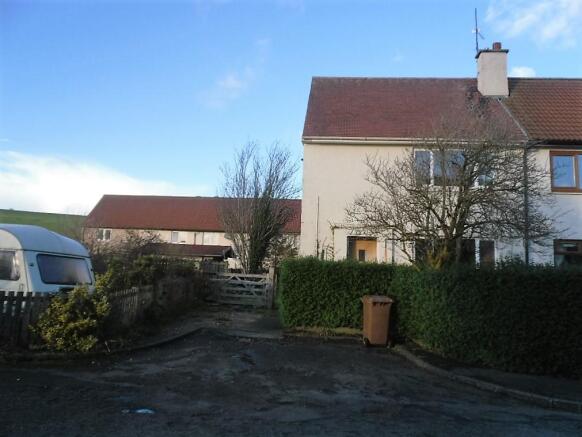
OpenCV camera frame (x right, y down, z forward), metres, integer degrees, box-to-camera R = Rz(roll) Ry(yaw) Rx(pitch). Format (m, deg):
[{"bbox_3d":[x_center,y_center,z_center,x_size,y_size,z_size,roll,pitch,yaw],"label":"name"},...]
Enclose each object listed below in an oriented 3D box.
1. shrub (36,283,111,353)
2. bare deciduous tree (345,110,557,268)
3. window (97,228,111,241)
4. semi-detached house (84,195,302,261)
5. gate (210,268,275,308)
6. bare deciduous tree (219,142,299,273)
[{"bbox_3d":[-3.957,1.807,8.538,1.330,1.170,1.100,2,-8,3],"label":"shrub"},{"bbox_3d":[3.844,-0.045,11.452,5.000,5.400,4.500,2,-8,3],"label":"bare deciduous tree"},{"bbox_3d":[-16.400,1.432,41.428,1.350,1.000,0.130,2,-8,3],"label":"window"},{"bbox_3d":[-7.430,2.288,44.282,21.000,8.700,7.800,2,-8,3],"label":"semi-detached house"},{"bbox_3d":[-1.838,2.532,17.433,2.300,1.350,0.140,2,-8,3],"label":"gate"},{"bbox_3d":[-1.461,0.141,20.809,3.600,7.200,3.400,2,-8,3],"label":"bare deciduous tree"}]

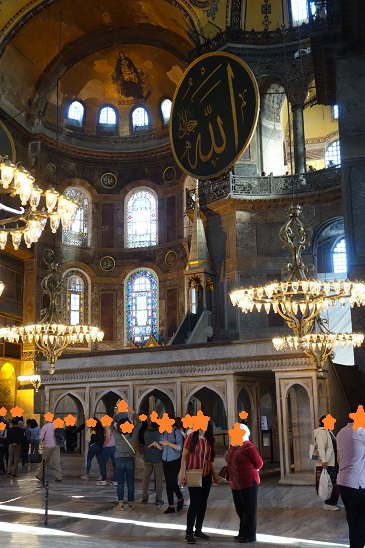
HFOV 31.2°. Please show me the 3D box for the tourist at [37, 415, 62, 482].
[{"bbox_3d":[-3.513,4.605,17.395,0.580,1.782,0.470,-9,-15,31],"label":"tourist"}]

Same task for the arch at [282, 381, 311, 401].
[{"bbox_3d":[2.822,2.857,16.034,0.718,0.480,0.180,-8,-14,29],"label":"arch"}]

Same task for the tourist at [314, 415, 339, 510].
[{"bbox_3d":[2.473,3.218,11.230,0.460,1.580,0.480,-3,-12,11],"label":"tourist"}]

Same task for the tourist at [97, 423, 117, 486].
[{"bbox_3d":[-1.822,4.288,15.961,0.450,1.620,0.450,-5,-13,17],"label":"tourist"}]

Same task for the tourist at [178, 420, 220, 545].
[{"bbox_3d":[0.208,2.701,8.739,0.520,1.651,0.350,0,-12,-6],"label":"tourist"}]

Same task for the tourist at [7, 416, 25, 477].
[{"bbox_3d":[-4.977,5.168,19.623,0.520,1.692,0.350,-1,-12,0],"label":"tourist"}]

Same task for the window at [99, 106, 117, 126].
[{"bbox_3d":[-5.960,-12.516,51.995,1.400,1.650,0.400,1,-12,-11],"label":"window"}]

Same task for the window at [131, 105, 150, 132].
[{"bbox_3d":[-3.351,-12.408,52.209,1.530,2.100,0.400,-5,-13,17],"label":"window"}]

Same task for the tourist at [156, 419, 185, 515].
[{"bbox_3d":[-0.192,3.265,11.347,0.450,1.620,0.480,10,-16,-40],"label":"tourist"}]

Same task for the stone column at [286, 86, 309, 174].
[{"bbox_3d":[6.047,-7.318,34.358,0.920,5.741,0.920,-7,-14,26],"label":"stone column"}]

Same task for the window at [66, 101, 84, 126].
[{"bbox_3d":[-8.327,-12.491,50.920,1.450,1.950,0.400,8,-15,-37],"label":"window"}]

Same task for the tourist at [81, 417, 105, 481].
[{"bbox_3d":[-2.367,4.665,17.468,0.560,1.656,0.430,-6,-13,22],"label":"tourist"}]

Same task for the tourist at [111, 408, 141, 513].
[{"bbox_3d":[-1.039,3.400,12.139,0.580,1.791,0.420,1,-13,-8],"label":"tourist"}]

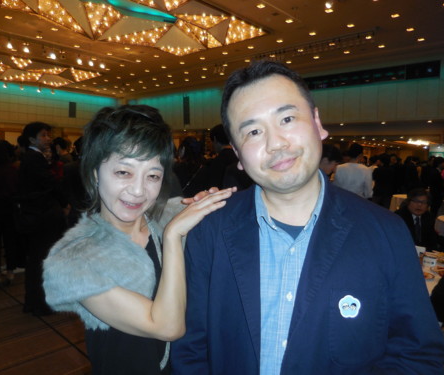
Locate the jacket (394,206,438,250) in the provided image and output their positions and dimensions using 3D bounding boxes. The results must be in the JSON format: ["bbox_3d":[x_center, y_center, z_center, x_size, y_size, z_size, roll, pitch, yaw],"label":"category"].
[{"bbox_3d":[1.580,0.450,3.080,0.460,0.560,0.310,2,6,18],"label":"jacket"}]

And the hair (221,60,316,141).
[{"bbox_3d":[0.090,-0.168,0.740,0.177,0.165,0.190,-19,2,10],"label":"hair"}]

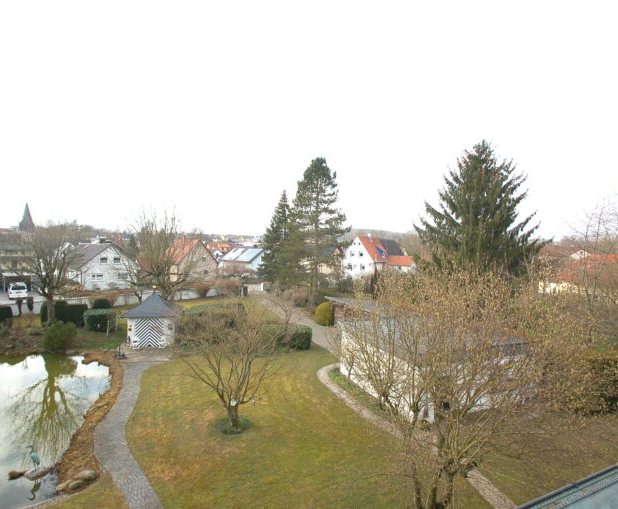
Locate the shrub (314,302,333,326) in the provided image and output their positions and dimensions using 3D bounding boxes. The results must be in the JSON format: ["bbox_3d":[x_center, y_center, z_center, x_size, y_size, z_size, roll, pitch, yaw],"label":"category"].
[{"bbox_3d":[1.414,5.509,30.170,1.750,1.950,1.750,0,3,0],"label":"shrub"}]

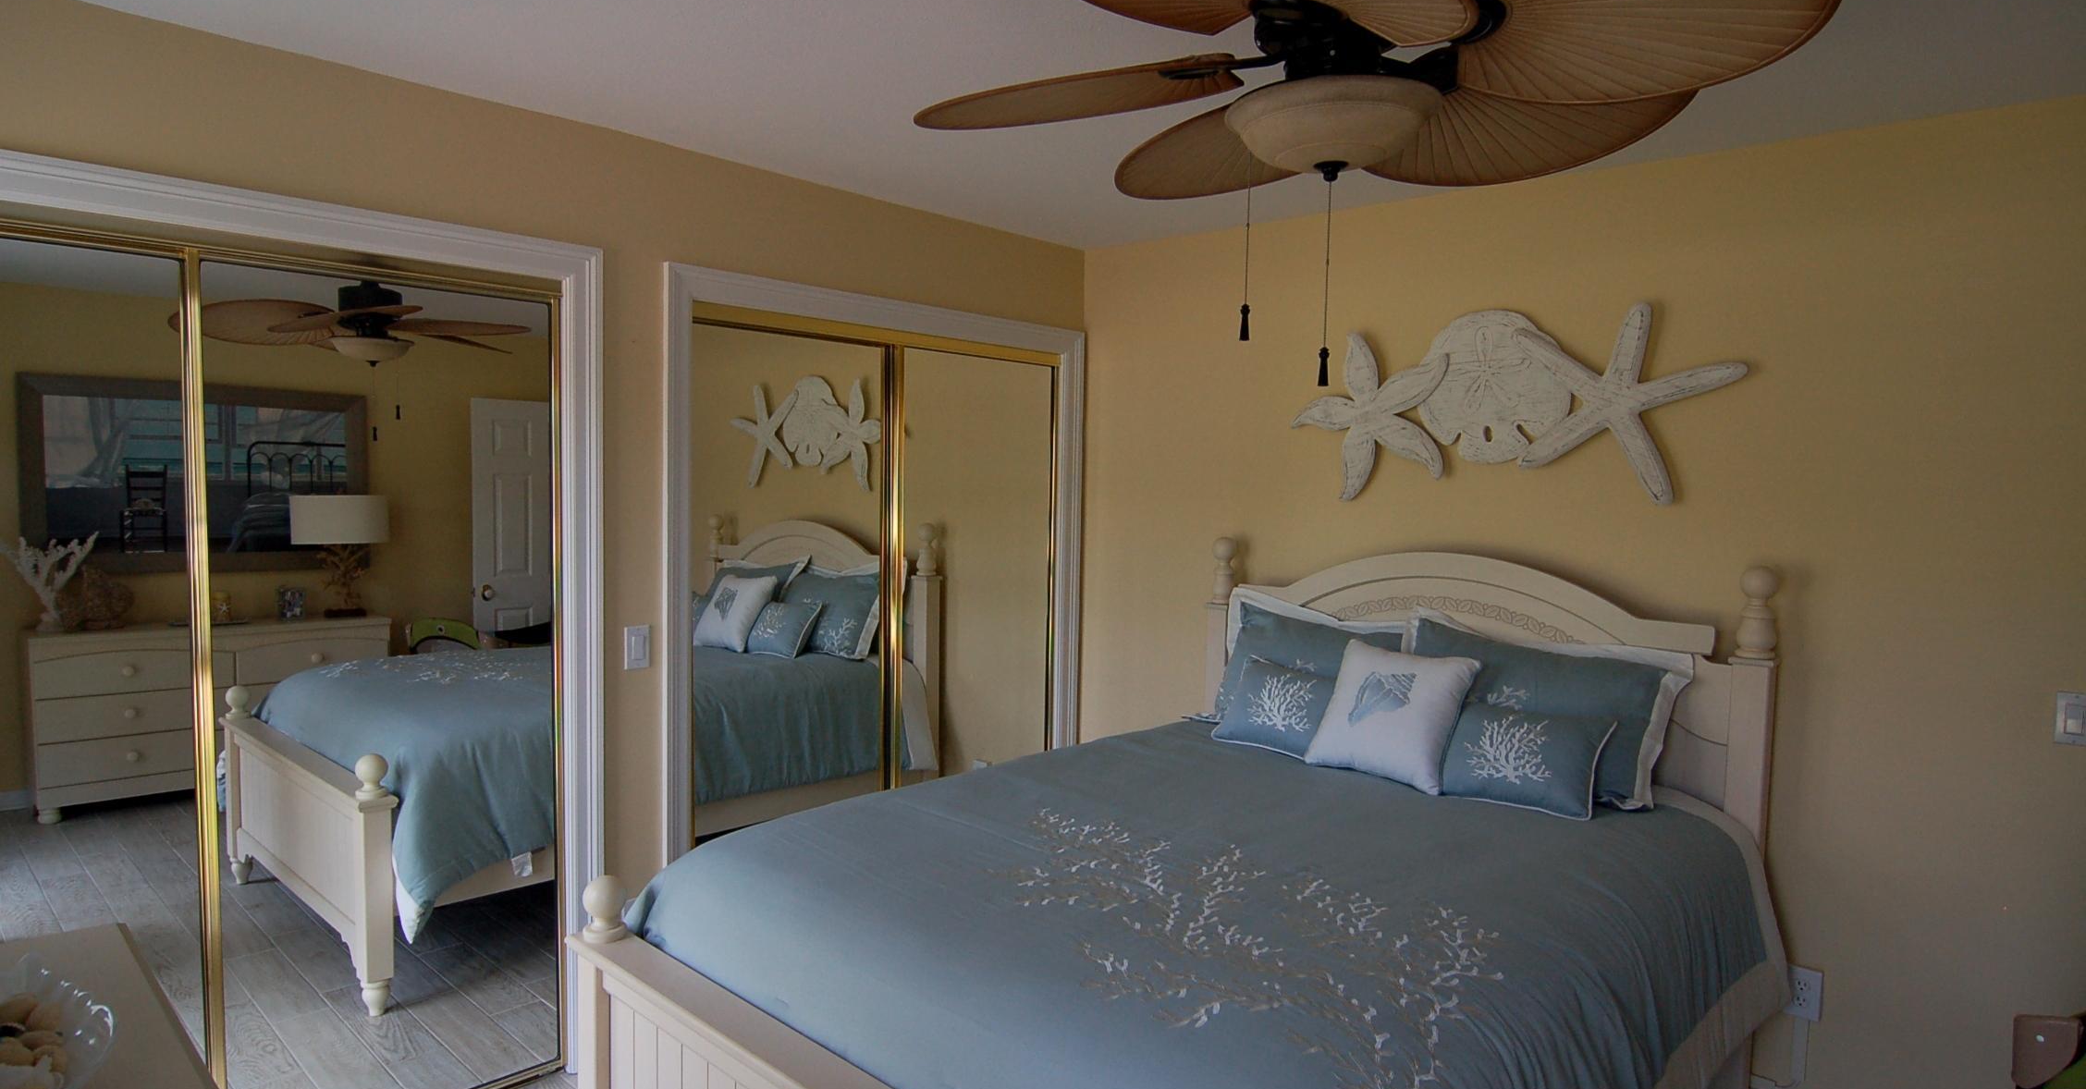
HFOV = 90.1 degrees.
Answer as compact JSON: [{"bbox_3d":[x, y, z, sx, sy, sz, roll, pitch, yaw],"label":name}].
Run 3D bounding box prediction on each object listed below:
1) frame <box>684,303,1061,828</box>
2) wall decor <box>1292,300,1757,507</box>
[{"bbox_3d":[-0.490,0.314,3.482,0.060,2.027,1.530,6,6,43],"label":"frame"},{"bbox_3d":[1.296,-0.397,3.015,1.225,0.561,0.050,4,4,39],"label":"wall decor"}]

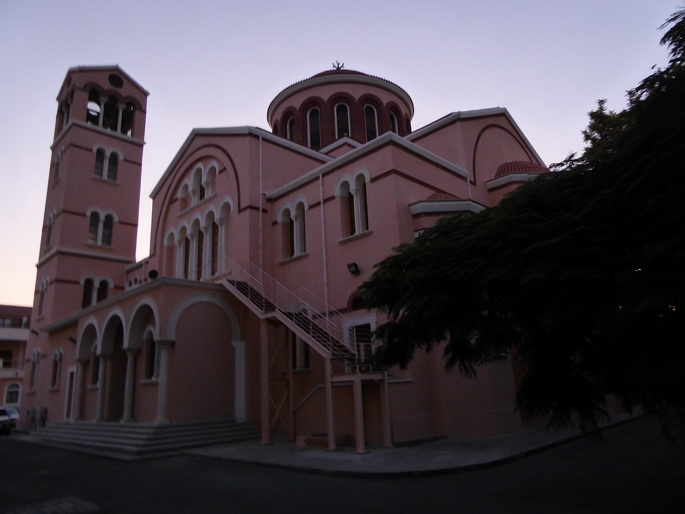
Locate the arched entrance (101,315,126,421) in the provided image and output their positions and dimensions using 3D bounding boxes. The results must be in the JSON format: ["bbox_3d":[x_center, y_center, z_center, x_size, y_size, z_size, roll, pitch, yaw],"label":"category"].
[{"bbox_3d":[-9.897,4.807,20.865,0.487,4.680,2.779,12,-21,-43],"label":"arched entrance"}]

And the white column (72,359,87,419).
[{"bbox_3d":[-13.238,6.703,23.941,0.419,2.964,0.419,12,-21,-43],"label":"white column"}]

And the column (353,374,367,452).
[{"bbox_3d":[0.470,4.586,13.994,0.191,2.177,0.191,11,-20,-42],"label":"column"}]

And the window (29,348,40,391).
[{"bbox_3d":[-20.514,7.603,31.933,0.344,2.890,1.968,11,-20,-42],"label":"window"}]

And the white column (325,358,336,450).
[{"bbox_3d":[-0.336,4.573,14.955,0.172,2.768,0.172,11,-20,-42],"label":"white column"}]

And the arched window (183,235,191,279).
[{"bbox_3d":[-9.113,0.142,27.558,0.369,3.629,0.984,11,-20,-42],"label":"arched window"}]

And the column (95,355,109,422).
[{"bbox_3d":[-11.012,6.000,21.770,0.419,2.964,0.419,12,-21,-43],"label":"column"}]

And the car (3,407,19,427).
[{"bbox_3d":[-23.621,11.116,33.000,1.700,1.500,4.100,11,-20,-42],"label":"car"}]

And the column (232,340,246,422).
[{"bbox_3d":[-4.183,4.981,19.008,0.487,3.101,0.409,12,-21,-43],"label":"column"}]

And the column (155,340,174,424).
[{"bbox_3d":[-6.553,4.590,17.420,0.487,2.964,0.487,12,-21,-43],"label":"column"}]

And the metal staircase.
[{"bbox_3d":[-2.253,1.581,17.506,1.121,4.680,6.435,12,-21,-43],"label":"metal staircase"}]

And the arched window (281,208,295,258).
[{"bbox_3d":[-2.267,-1.022,20.583,0.292,2.242,0.799,12,-21,-43],"label":"arched window"}]

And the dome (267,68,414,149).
[{"bbox_3d":[-0.071,-10.488,37.890,11.439,9.840,11.439,11,-20,-42],"label":"dome"}]

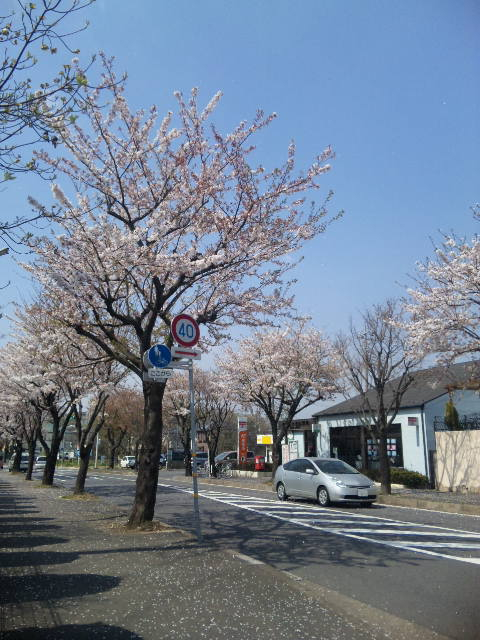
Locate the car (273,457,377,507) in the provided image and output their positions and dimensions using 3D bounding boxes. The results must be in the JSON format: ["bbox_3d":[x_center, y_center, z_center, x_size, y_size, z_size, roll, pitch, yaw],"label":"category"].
[{"bbox_3d":[2.817,5.491,18.312,1.725,1.490,4.445,7,-16,-24],"label":"car"}]

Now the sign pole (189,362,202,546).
[{"bbox_3d":[-0.783,2.110,9.358,0.080,3.291,0.080,-4,-14,-1],"label":"sign pole"}]

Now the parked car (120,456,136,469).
[{"bbox_3d":[-13.803,17.725,66.678,1.600,1.560,3.800,8,-16,-28],"label":"parked car"}]

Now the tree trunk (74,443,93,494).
[{"bbox_3d":[-6.392,6.005,21.787,0.580,2.000,0.520,7,-16,-24],"label":"tree trunk"}]

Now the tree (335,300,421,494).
[{"bbox_3d":[5.422,2.853,21.067,3.400,7.617,3.300,0,-14,0],"label":"tree"}]

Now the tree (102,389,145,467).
[{"bbox_3d":[-12.638,11.732,58.231,5.300,8.577,5.300,0,-14,0],"label":"tree"}]

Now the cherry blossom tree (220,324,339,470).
[{"bbox_3d":[2.289,4.438,29.524,6.600,8.800,6.500,0,-14,0],"label":"cherry blossom tree"}]

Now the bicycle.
[{"bbox_3d":[-1.002,9.753,34.663,0.550,1.040,1.650,7,-16,-24],"label":"bicycle"}]

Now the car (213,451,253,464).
[{"bbox_3d":[-0.568,11.531,43.502,1.730,1.700,4.500,-12,-19,40],"label":"car"}]

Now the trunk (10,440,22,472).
[{"bbox_3d":[-19.990,12.265,47.944,0.850,2.800,0.800,7,-16,-24],"label":"trunk"}]

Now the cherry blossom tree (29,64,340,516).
[{"bbox_3d":[-1.398,-0.925,12.831,7.400,11.000,7.000,7,-16,-24],"label":"cherry blossom tree"}]

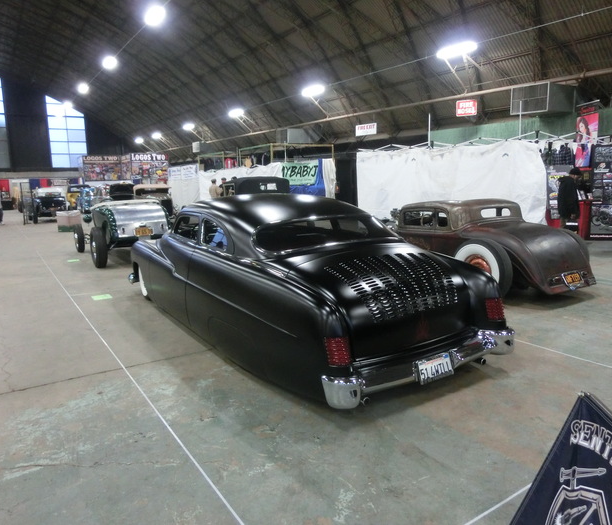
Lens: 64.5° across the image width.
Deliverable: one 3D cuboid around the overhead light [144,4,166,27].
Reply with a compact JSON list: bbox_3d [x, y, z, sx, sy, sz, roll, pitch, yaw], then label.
[{"bbox_3d":[-4.719,-7.810,15.349,0.580,0.500,0.580,-8,12,-32],"label":"overhead light"}]

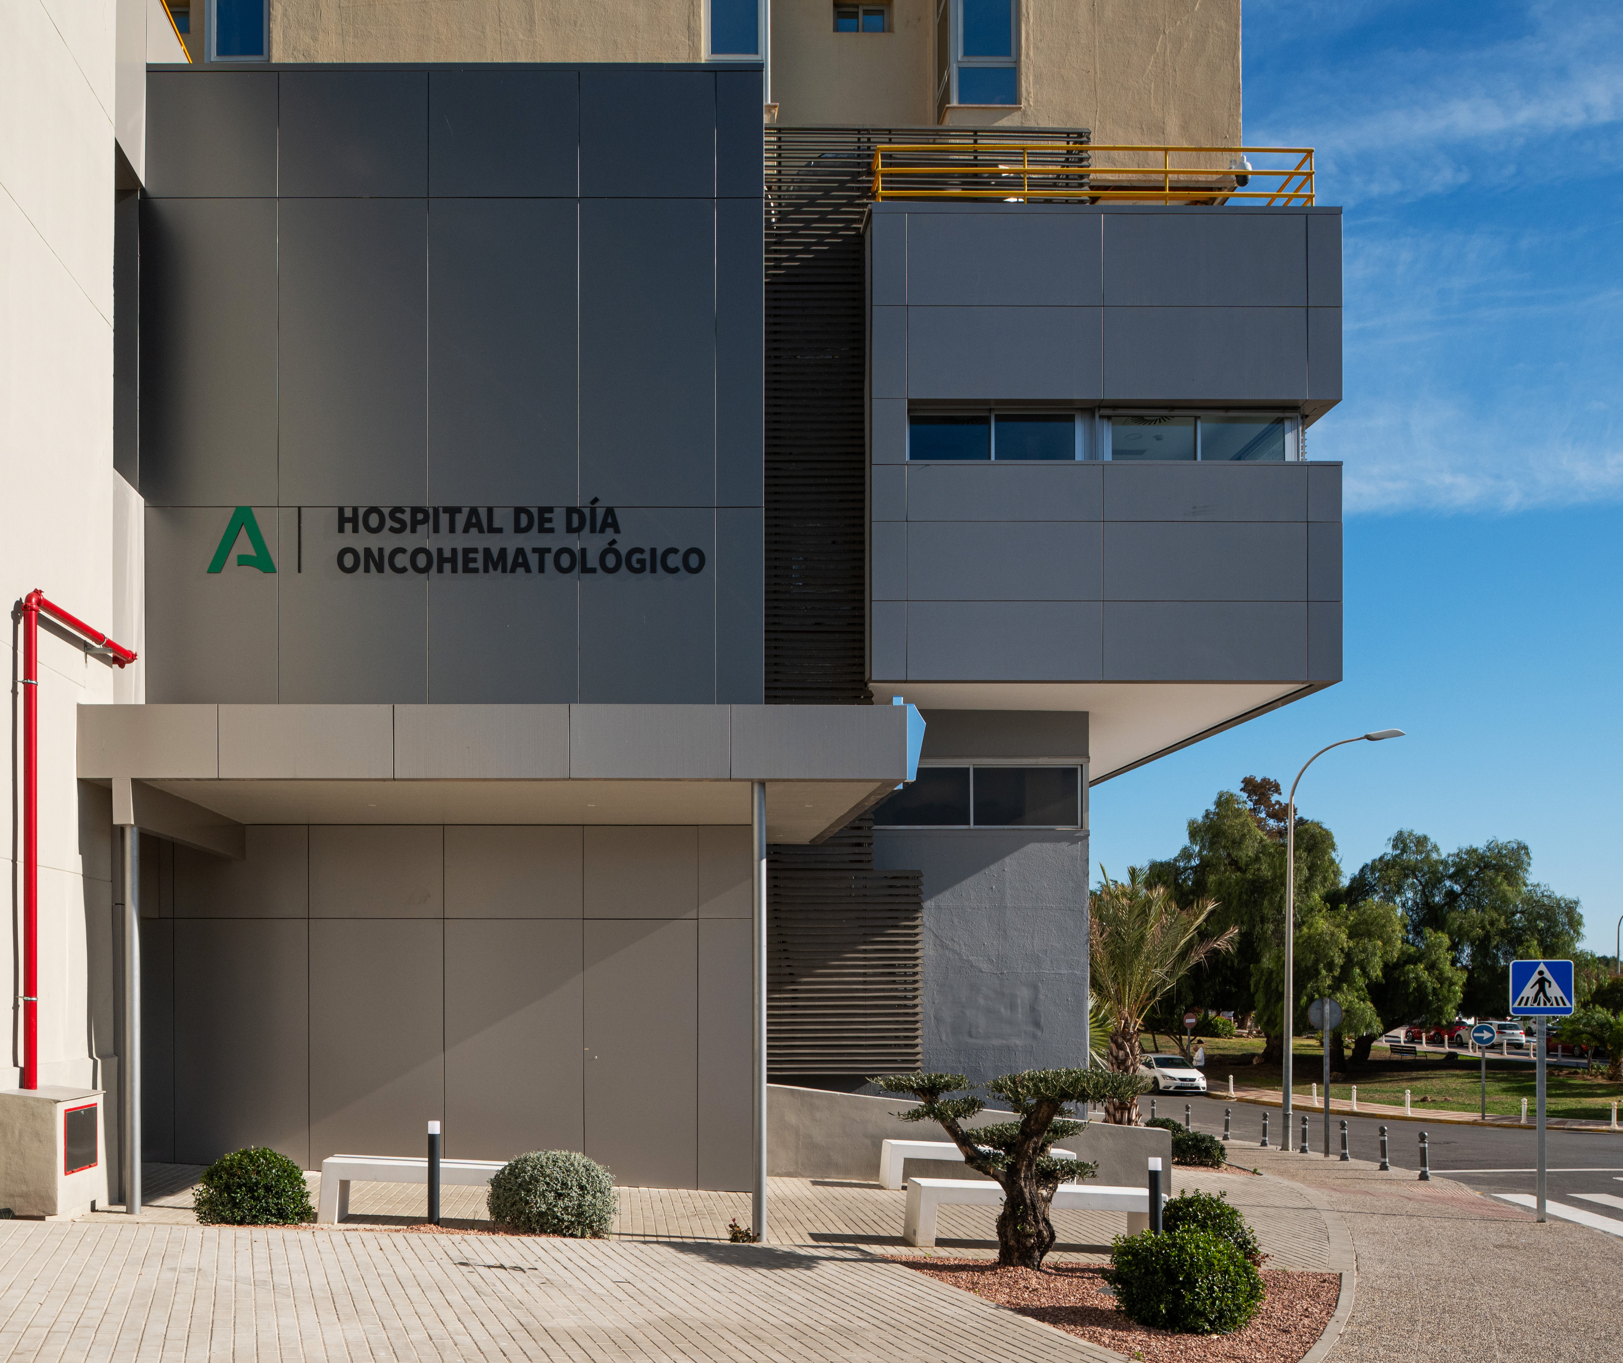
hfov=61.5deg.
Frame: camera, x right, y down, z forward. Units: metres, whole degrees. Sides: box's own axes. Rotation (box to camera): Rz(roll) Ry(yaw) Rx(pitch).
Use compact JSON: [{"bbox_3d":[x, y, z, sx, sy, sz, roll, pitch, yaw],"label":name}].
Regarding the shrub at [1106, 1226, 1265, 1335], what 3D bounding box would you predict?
[{"bbox_3d":[2.171,3.473,7.900,0.900,0.640,0.880,0,0,0],"label":"shrub"}]

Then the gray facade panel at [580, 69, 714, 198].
[{"bbox_3d":[-1.373,-4.585,11.425,1.129,1.096,0.050,0,0,0],"label":"gray facade panel"}]

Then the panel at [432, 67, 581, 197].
[{"bbox_3d":[-2.568,-4.585,11.425,1.263,1.096,0.050,0,0,0],"label":"panel"}]

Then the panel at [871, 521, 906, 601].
[{"bbox_3d":[0.784,-1.214,13.830,0.356,0.809,0.060,0,-2,0],"label":"panel"}]

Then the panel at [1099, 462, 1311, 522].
[{"bbox_3d":[4.032,-1.927,13.930,2.101,0.603,0.060,0,0,0],"label":"panel"}]

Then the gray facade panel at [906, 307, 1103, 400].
[{"bbox_3d":[1.907,-3.226,13.395,1.927,0.912,0.050,0,0,0],"label":"gray facade panel"}]

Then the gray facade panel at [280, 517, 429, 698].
[{"bbox_3d":[-3.955,-0.590,11.780,1.294,1.784,0.060,0,0,0],"label":"gray facade panel"}]

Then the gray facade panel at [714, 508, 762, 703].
[{"bbox_3d":[-0.610,-0.597,11.730,0.411,1.797,0.060,0,0,0],"label":"gray facade panel"}]

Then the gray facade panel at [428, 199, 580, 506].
[{"bbox_3d":[-2.568,-2.747,11.430,1.263,2.580,0.060,0,-2,0],"label":"gray facade panel"}]

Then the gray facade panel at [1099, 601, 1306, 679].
[{"bbox_3d":[3.987,-0.405,13.830,2.070,0.809,0.060,0,-2,0],"label":"gray facade panel"}]

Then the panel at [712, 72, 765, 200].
[{"bbox_3d":[-0.601,-4.581,11.425,0.414,1.103,0.050,0,0,0],"label":"panel"}]

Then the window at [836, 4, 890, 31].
[{"bbox_3d":[0.643,-8.280,17.045,0.687,0.363,0.090,0,0,0],"label":"window"}]

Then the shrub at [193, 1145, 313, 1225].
[{"bbox_3d":[-4.157,3.755,10.150,0.904,0.583,0.900,0,0,0],"label":"shrub"}]

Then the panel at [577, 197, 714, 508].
[{"bbox_3d":[-1.402,-2.816,11.730,1.172,2.641,0.060,0,0,0],"label":"panel"}]

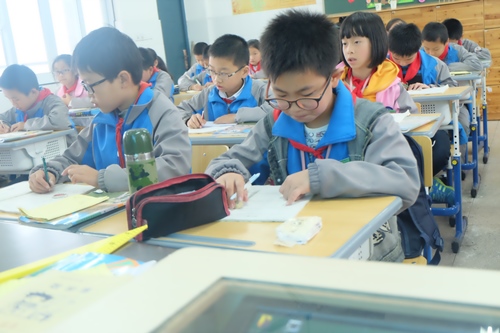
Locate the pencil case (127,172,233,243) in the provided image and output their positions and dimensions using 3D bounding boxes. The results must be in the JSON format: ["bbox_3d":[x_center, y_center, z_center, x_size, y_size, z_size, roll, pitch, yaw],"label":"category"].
[{"bbox_3d":[-0.160,0.084,1.202,0.222,0.083,0.076,-13,14,-33],"label":"pencil case"}]

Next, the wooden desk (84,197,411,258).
[{"bbox_3d":[0.019,0.470,1.309,0.600,0.744,0.410,1,13,31],"label":"wooden desk"}]

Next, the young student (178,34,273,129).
[{"bbox_3d":[-0.084,-0.001,2.528,0.460,1.160,0.700,0,13,27],"label":"young student"}]

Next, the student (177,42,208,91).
[{"bbox_3d":[-0.498,-0.568,5.487,0.440,1.180,0.680,0,13,27],"label":"student"}]

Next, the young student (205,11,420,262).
[{"bbox_3d":[0.143,0.166,1.421,0.580,1.100,0.580,-1,14,22],"label":"young student"}]

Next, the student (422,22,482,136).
[{"bbox_3d":[1.500,-0.488,4.158,0.450,1.140,0.700,0,13,27],"label":"student"}]

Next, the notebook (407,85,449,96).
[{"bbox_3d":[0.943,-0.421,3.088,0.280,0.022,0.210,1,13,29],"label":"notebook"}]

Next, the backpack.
[{"bbox_3d":[0.375,0.109,1.610,0.330,0.420,0.180,0,14,27],"label":"backpack"}]

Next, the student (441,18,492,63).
[{"bbox_3d":[1.654,-0.653,4.470,0.540,1.050,0.580,0,14,27],"label":"student"}]

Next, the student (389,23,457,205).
[{"bbox_3d":[0.990,-0.277,3.288,0.450,1.130,0.700,1,13,29],"label":"student"}]

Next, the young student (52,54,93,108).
[{"bbox_3d":[-1.317,-0.254,4.360,0.420,1.170,0.680,0,13,27],"label":"young student"}]

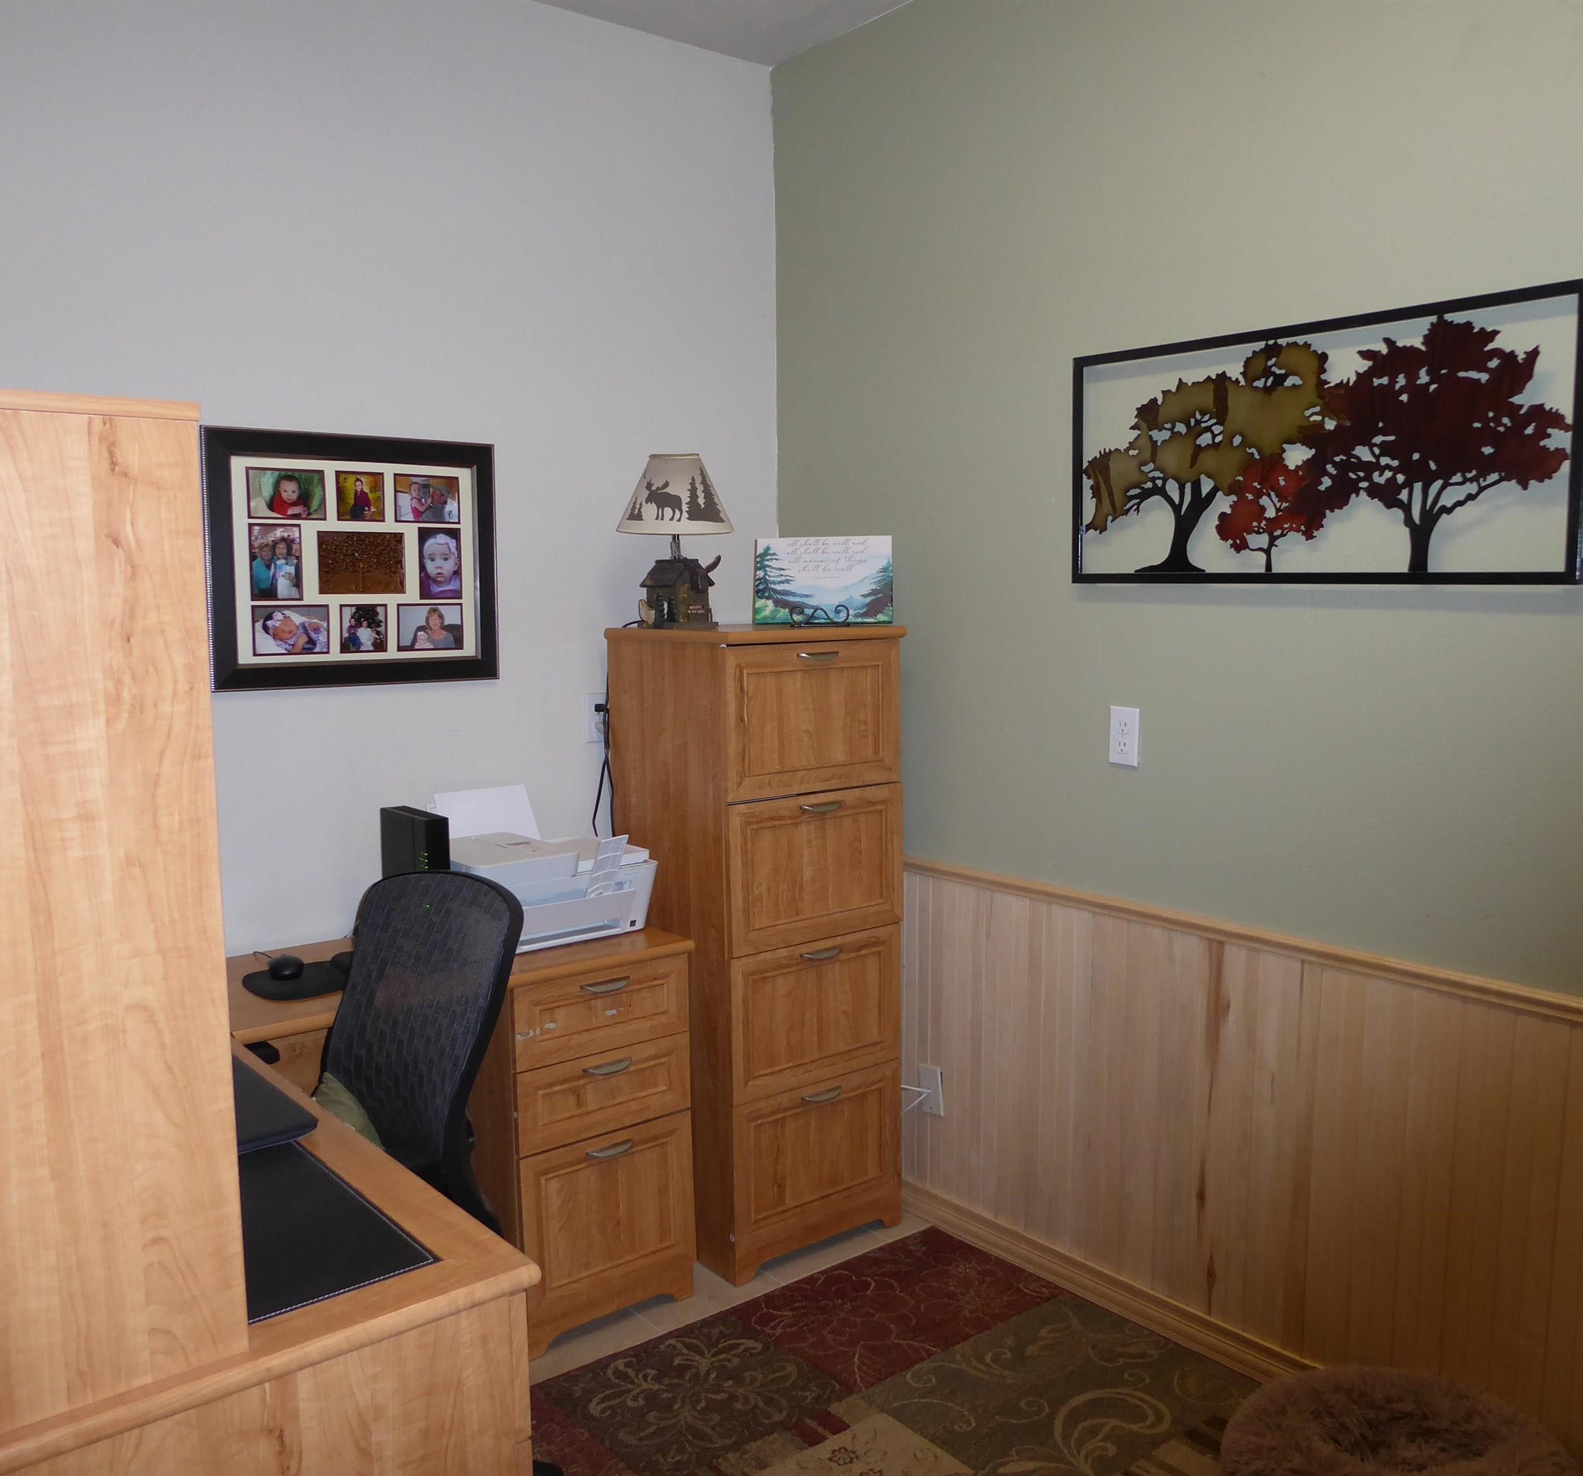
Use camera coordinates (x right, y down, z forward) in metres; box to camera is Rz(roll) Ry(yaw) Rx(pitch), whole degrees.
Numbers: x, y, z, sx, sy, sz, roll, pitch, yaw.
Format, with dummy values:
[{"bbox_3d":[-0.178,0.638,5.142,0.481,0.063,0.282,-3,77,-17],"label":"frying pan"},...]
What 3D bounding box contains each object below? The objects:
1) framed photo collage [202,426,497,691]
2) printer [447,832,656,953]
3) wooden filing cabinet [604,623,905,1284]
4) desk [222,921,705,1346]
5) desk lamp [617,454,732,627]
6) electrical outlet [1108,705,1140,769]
[{"bbox_3d":[-0.881,-0.364,2.793,0.602,0.504,0.025,-6,8,-39],"label":"framed photo collage"},{"bbox_3d":[-0.543,0.314,2.922,0.425,0.195,0.310,-6,8,-39],"label":"printer"},{"bbox_3d":[-0.082,0.446,3.146,0.484,1.390,0.473,-6,8,-39],"label":"wooden filing cabinet"},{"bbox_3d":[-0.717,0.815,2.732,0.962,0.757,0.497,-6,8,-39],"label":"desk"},{"bbox_3d":[-0.286,-0.429,3.029,0.264,0.382,0.264,-1,6,0],"label":"desk lamp"},{"bbox_3d":[0.658,-0.003,2.696,0.008,0.114,0.070,-6,8,-39],"label":"electrical outlet"}]

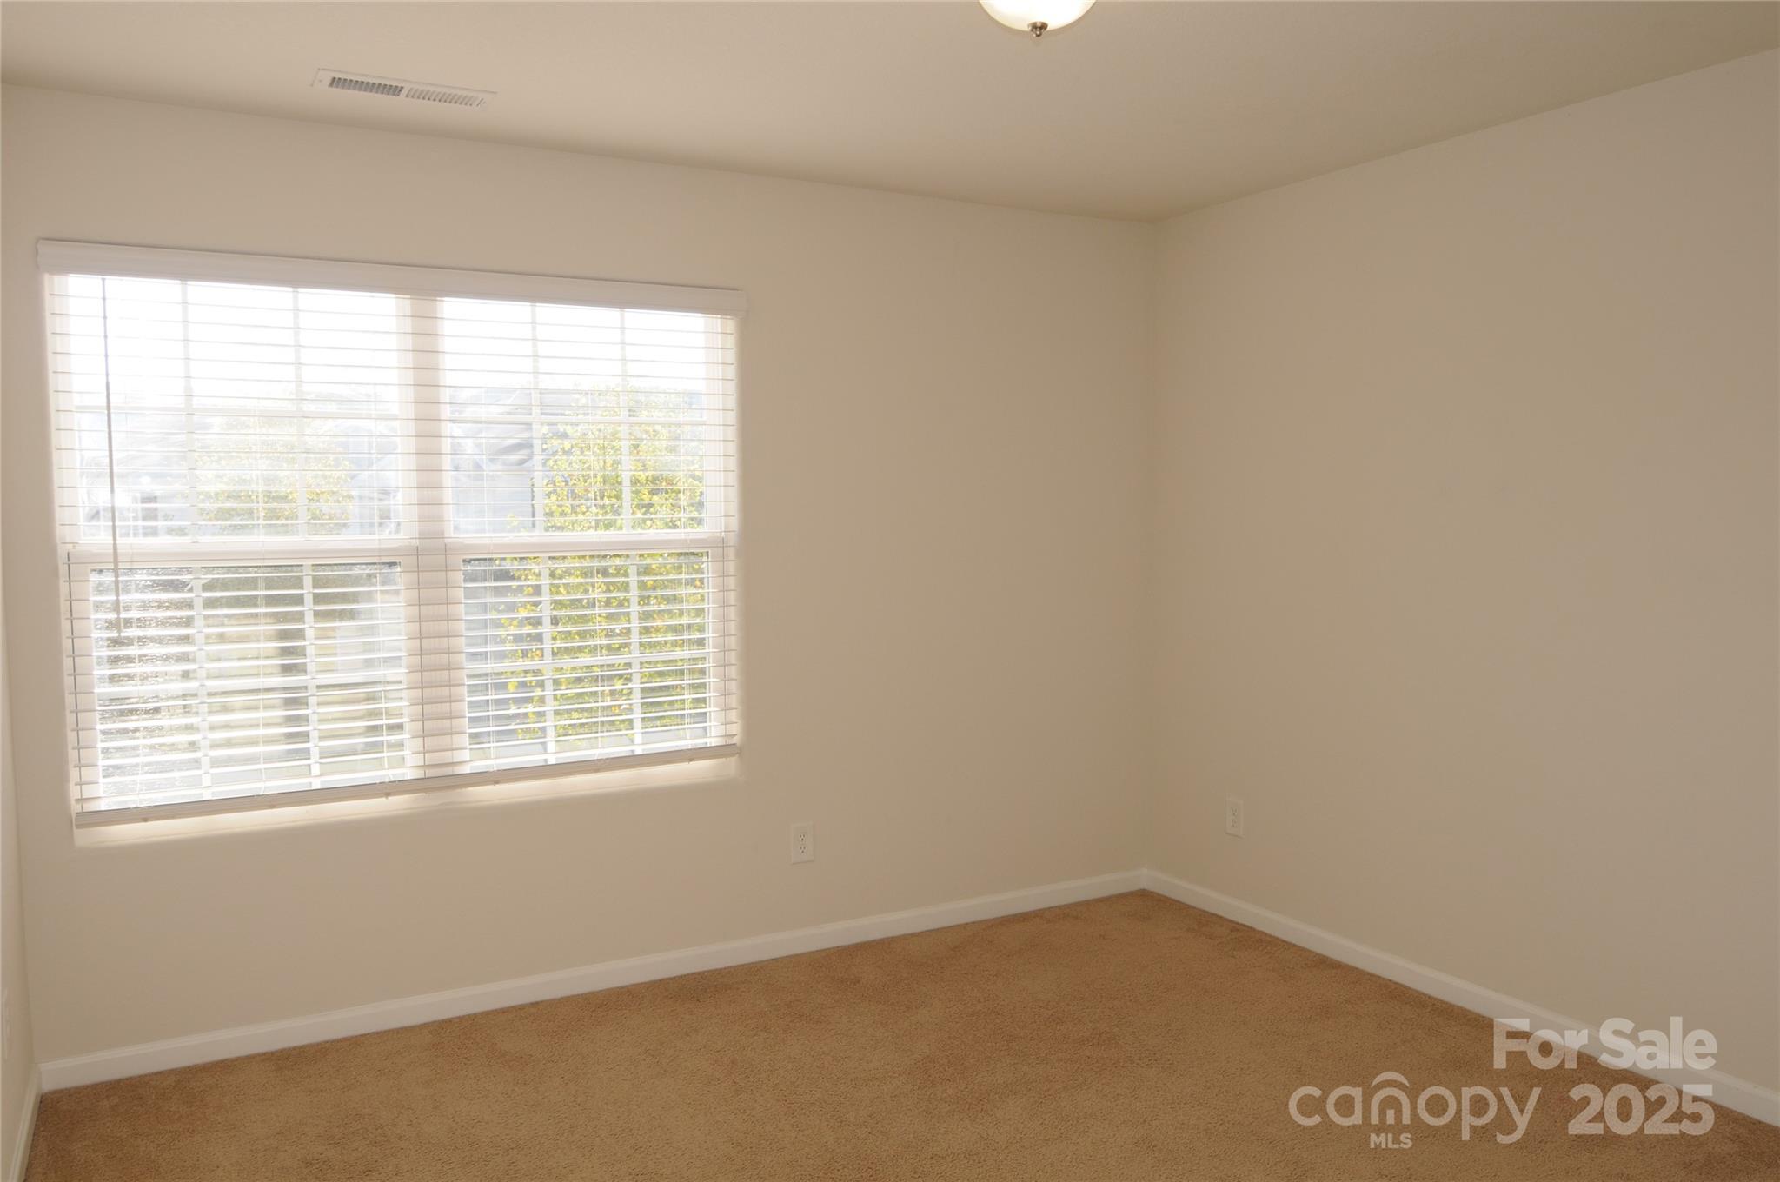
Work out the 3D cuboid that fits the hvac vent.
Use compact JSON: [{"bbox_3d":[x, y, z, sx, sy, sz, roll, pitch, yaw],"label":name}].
[{"bbox_3d":[-1.153,-1.184,2.946,0.395,0.030,0.142,-3,5,-28],"label":"hvac vent"}]

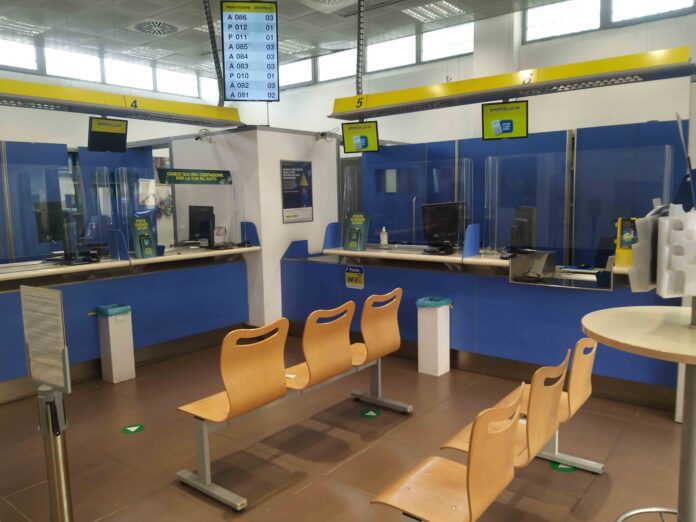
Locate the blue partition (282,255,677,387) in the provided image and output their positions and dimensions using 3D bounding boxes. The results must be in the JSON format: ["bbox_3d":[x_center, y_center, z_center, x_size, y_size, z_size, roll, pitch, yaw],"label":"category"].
[{"bbox_3d":[0.765,0.426,4.856,3.782,0.713,0.060,4,9,38],"label":"blue partition"}]

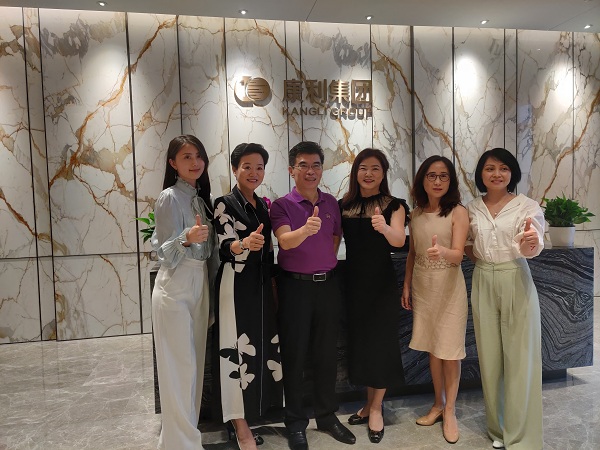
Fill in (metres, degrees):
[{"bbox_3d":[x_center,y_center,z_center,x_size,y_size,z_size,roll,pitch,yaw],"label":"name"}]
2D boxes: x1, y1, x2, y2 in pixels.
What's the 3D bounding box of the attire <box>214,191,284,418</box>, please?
[{"bbox_3d":[-0.277,0.450,2.609,0.410,1.300,0.310,-3,3,-18],"label":"attire"}]

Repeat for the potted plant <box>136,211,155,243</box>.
[{"bbox_3d":[-0.829,0.058,2.906,0.380,0.400,0.380,-2,3,-11],"label":"potted plant"}]

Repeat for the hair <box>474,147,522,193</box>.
[{"bbox_3d":[1.064,-0.297,2.508,0.247,0.239,0.240,-1,3,20],"label":"hair"}]

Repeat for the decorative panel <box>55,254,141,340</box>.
[{"bbox_3d":[-2.140,0.751,4.970,0.852,0.869,0.030,-2,3,-11],"label":"decorative panel"}]

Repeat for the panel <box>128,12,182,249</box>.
[{"bbox_3d":[-1.519,-0.967,5.006,0.510,2.502,0.030,-2,3,-11],"label":"panel"}]

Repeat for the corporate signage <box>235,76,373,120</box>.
[{"bbox_3d":[0.057,-1.408,5.213,1.554,0.439,0.060,-2,3,-11],"label":"corporate signage"}]

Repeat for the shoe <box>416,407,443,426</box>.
[{"bbox_3d":[0.811,1.134,2.855,0.235,0.120,0.085,-4,4,-35],"label":"shoe"}]

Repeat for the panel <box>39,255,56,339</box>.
[{"bbox_3d":[-2.627,0.769,4.878,0.141,0.869,0.030,-2,3,-11],"label":"panel"}]

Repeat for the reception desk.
[{"bbox_3d":[0.538,0.687,3.335,2.957,0.979,0.700,-2,3,-11],"label":"reception desk"}]

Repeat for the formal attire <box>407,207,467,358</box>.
[{"bbox_3d":[0.820,0.337,2.790,0.330,0.885,0.260,0,3,22],"label":"formal attire"}]

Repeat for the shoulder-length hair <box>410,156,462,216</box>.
[{"bbox_3d":[0.771,-0.225,2.663,0.273,0.342,0.250,-1,3,14],"label":"shoulder-length hair"}]

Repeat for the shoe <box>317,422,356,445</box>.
[{"bbox_3d":[0.217,1.182,2.774,0.105,0.110,0.285,-4,4,-39],"label":"shoe"}]

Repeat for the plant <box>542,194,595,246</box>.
[{"bbox_3d":[1.998,-0.034,3.495,0.370,0.385,0.350,0,4,30],"label":"plant"}]

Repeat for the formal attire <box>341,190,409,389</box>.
[{"bbox_3d":[0.452,0.388,2.840,0.400,1.140,0.270,-1,3,13],"label":"formal attire"}]

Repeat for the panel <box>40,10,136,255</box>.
[{"bbox_3d":[-2.171,-0.934,4.844,0.832,2.505,0.040,-2,3,-11],"label":"panel"}]

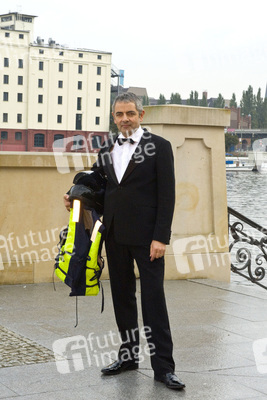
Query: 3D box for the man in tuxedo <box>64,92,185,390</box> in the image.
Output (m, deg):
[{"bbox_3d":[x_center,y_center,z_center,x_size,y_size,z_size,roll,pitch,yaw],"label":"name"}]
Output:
[{"bbox_3d":[0.014,0.232,4.850,0.740,1.800,0.480,3,5,22],"label":"man in tuxedo"}]

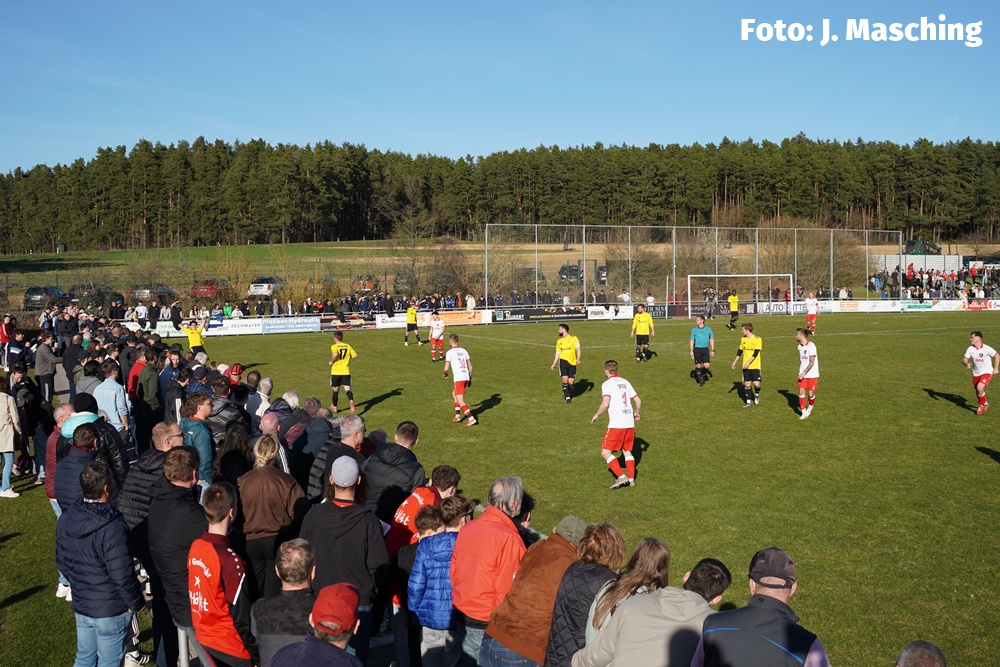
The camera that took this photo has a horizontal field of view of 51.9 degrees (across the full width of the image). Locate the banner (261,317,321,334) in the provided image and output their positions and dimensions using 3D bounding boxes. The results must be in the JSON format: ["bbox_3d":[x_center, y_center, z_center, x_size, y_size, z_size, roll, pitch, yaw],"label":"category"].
[{"bbox_3d":[-10.813,-0.443,53.507,3.022,0.770,0.060,-3,4,-24],"label":"banner"}]

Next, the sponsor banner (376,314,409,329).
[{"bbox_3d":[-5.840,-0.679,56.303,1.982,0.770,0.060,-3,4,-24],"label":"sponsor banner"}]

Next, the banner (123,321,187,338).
[{"bbox_3d":[-16.892,-0.167,50.400,3.100,0.790,0.050,-2,4,-24],"label":"banner"}]

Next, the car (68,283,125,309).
[{"bbox_3d":[-27.709,-2.572,70.500,1.820,1.570,4.550,0,4,11],"label":"car"}]

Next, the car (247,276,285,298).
[{"bbox_3d":[-17.192,-3.327,76.500,1.830,1.670,4.450,0,3,7],"label":"car"}]

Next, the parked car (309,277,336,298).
[{"bbox_3d":[-13.157,-3.431,77.500,1.800,1.550,4.300,0,3,7],"label":"parked car"}]

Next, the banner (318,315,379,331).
[{"bbox_3d":[-7.720,-0.533,52.724,2.982,0.750,0.050,-2,4,-25],"label":"banner"}]

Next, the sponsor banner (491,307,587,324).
[{"bbox_3d":[2.235,-1.038,57.357,6.014,0.740,0.050,-2,4,-25],"label":"sponsor banner"}]

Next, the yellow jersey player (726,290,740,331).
[{"bbox_3d":[11.009,-1.088,48.400,0.580,1.830,0.500,-1,3,-6],"label":"yellow jersey player"}]

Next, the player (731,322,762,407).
[{"bbox_3d":[5.360,0.668,22.250,0.620,1.770,0.450,1,4,27],"label":"player"}]

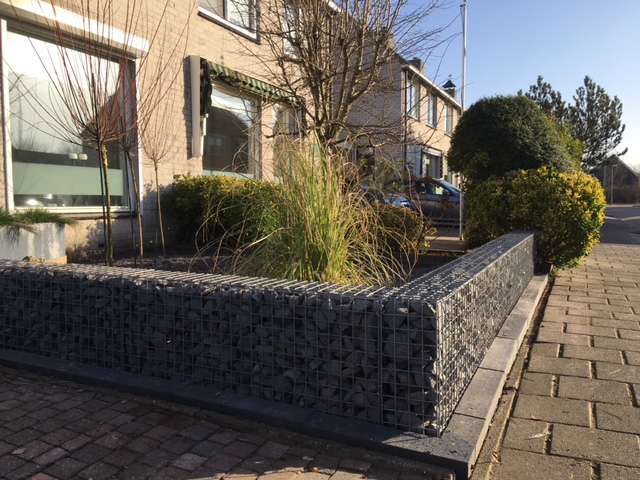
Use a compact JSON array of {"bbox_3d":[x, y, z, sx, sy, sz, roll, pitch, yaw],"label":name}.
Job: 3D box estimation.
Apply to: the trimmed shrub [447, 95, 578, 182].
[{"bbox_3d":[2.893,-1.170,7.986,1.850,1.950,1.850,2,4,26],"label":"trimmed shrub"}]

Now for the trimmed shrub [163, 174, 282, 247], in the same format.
[{"bbox_3d":[-1.259,-0.384,7.378,0.850,0.930,1.950,2,4,26],"label":"trimmed shrub"}]

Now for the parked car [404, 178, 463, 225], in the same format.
[{"bbox_3d":[2.873,-0.961,14.930,4.300,1.480,1.780,2,4,26],"label":"parked car"}]

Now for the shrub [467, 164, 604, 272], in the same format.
[{"bbox_3d":[2.620,-0.285,6.619,1.700,1.280,1.350,2,4,26],"label":"shrub"}]

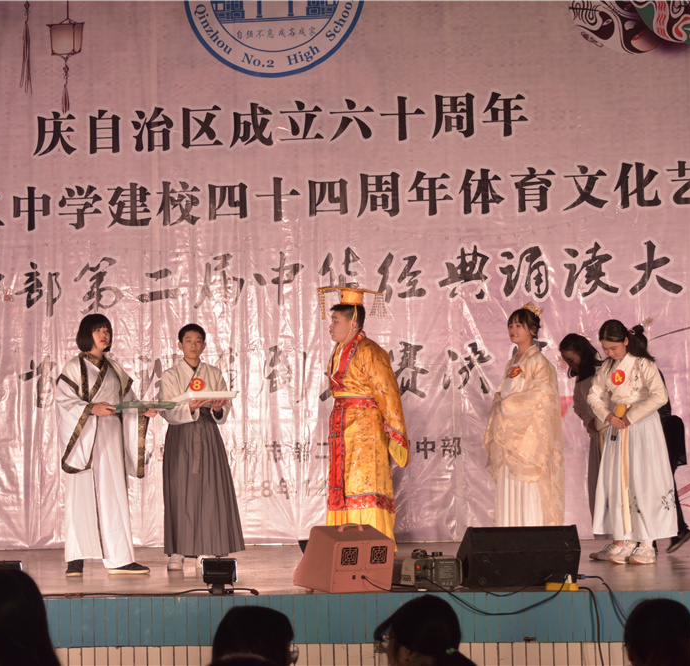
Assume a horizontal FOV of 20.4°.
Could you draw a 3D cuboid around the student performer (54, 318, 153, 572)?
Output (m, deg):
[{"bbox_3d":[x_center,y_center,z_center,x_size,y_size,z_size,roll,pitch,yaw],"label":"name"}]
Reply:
[{"bbox_3d":[-1.531,0.705,12.195,0.510,1.645,0.420,0,-2,-28],"label":"student performer"}]

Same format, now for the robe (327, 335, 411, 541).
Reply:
[{"bbox_3d":[0.149,0.719,12.700,0.520,1.450,0.540,0,-3,-22],"label":"robe"}]

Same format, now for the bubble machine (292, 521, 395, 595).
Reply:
[{"bbox_3d":[-0.008,1.168,9.900,0.340,0.345,0.460,0,-4,-27],"label":"bubble machine"}]

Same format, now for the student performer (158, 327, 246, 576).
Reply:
[{"bbox_3d":[-0.938,0.732,12.423,0.500,1.585,0.430,-1,-2,-10],"label":"student performer"}]

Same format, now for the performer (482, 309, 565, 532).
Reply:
[{"bbox_3d":[1.163,0.650,12.450,0.460,1.650,0.520,2,-4,-44],"label":"performer"}]

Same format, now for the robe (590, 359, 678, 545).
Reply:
[{"bbox_3d":[1.786,0.711,11.900,0.550,1.180,0.440,-3,-4,27],"label":"robe"}]

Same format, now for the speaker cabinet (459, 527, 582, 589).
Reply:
[{"bbox_3d":[0.991,1.265,10.937,0.630,0.330,0.420,-1,-2,-6],"label":"speaker cabinet"}]

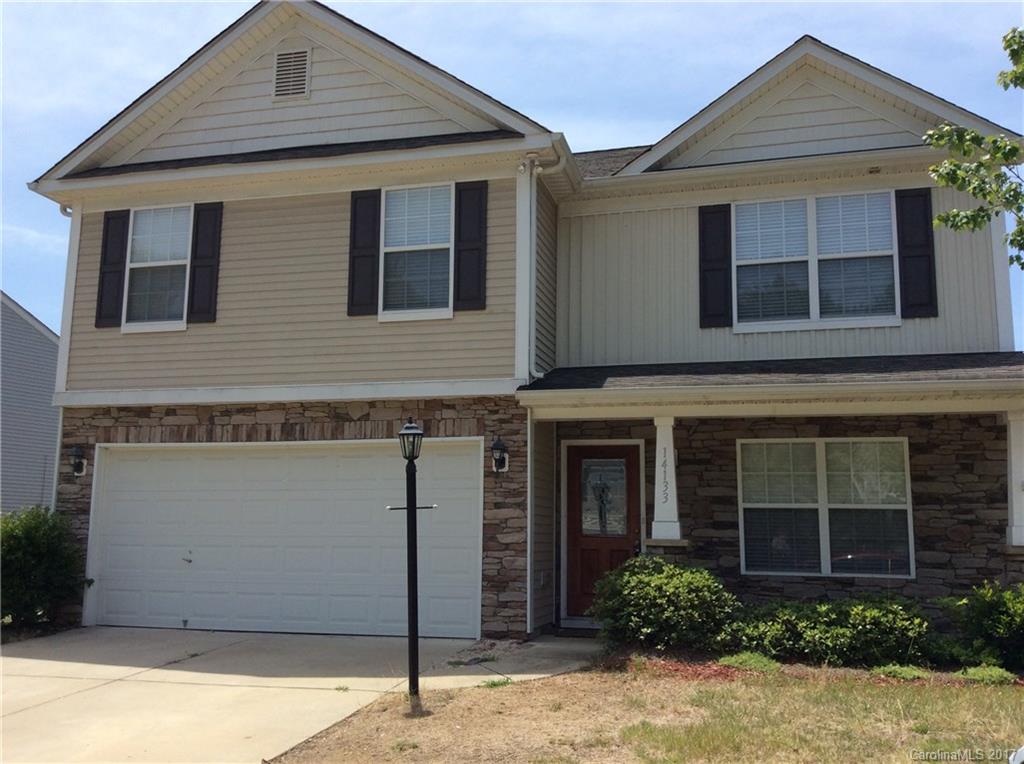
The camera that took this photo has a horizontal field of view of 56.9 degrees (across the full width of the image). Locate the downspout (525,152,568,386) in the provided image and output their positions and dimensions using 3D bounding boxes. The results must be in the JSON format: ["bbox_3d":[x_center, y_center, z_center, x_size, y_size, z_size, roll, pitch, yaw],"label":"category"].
[{"bbox_3d":[0.415,-1.326,10.642,0.380,2.620,0.090,-2,-9,13],"label":"downspout"}]

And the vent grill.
[{"bbox_3d":[-2.725,-3.800,11.677,0.510,0.670,0.060,-2,-9,13],"label":"vent grill"}]

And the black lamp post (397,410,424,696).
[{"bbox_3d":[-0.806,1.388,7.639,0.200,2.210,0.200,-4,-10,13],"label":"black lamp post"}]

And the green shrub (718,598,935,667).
[{"bbox_3d":[2.862,2.282,8.746,1.780,0.580,0.950,-2,-9,13],"label":"green shrub"}]

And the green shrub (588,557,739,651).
[{"bbox_3d":[1.428,2.134,9.047,1.380,0.920,1.200,-2,-9,13],"label":"green shrub"}]

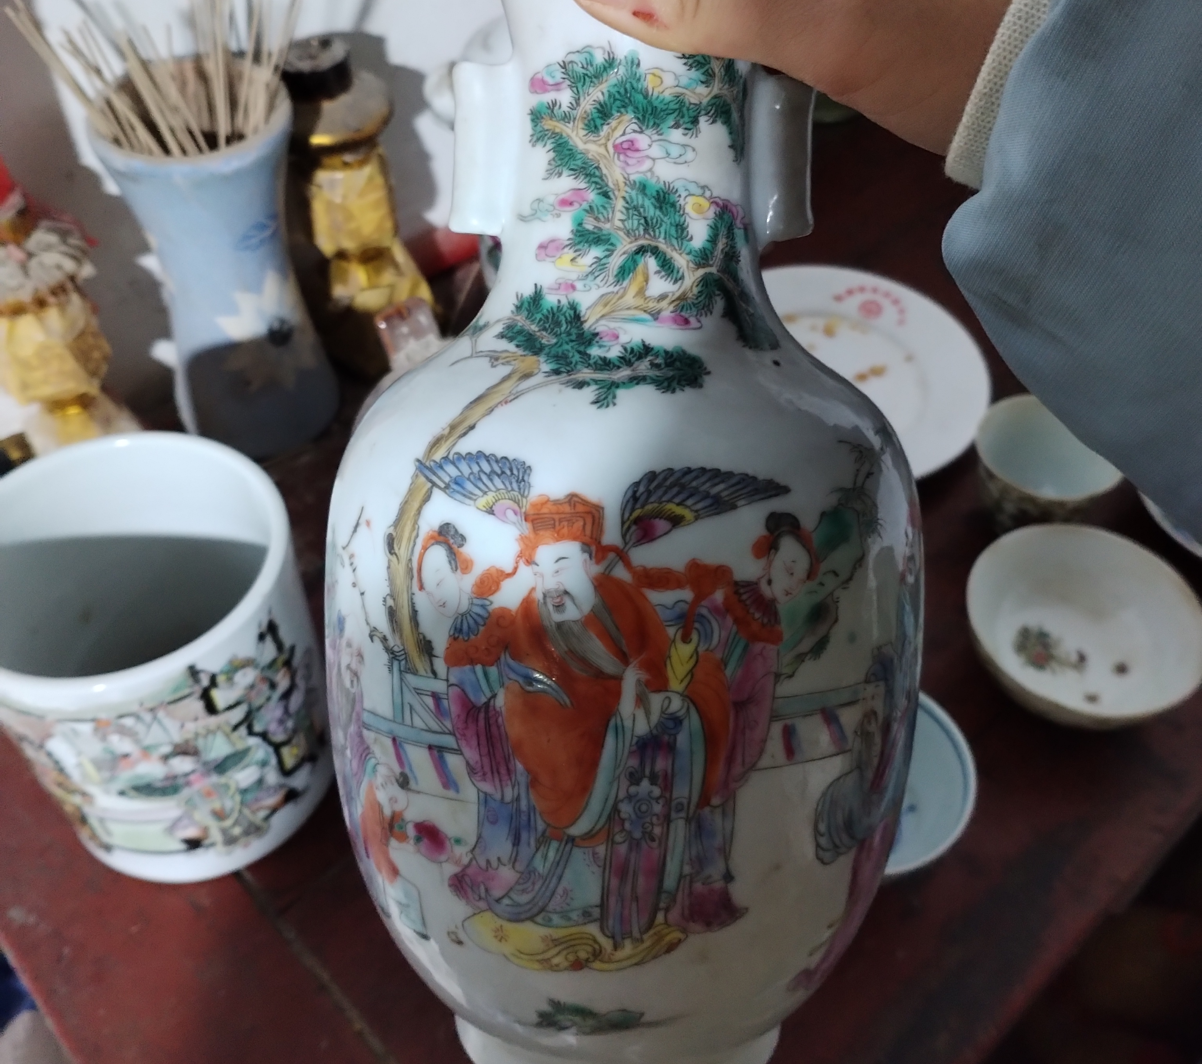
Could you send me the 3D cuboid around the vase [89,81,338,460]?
[{"bbox_3d":[-0.198,-0.139,0.653,0.097,0.198,0.097,1,50,0],"label":"vase"}]

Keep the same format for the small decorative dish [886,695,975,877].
[{"bbox_3d":[0.117,0.114,0.557,0.107,0.024,0.107,0,50,0],"label":"small decorative dish"}]

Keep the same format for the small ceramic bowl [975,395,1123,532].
[{"bbox_3d":[0.239,-0.029,0.662,0.078,0.052,0.078,0,50,0],"label":"small ceramic bowl"}]

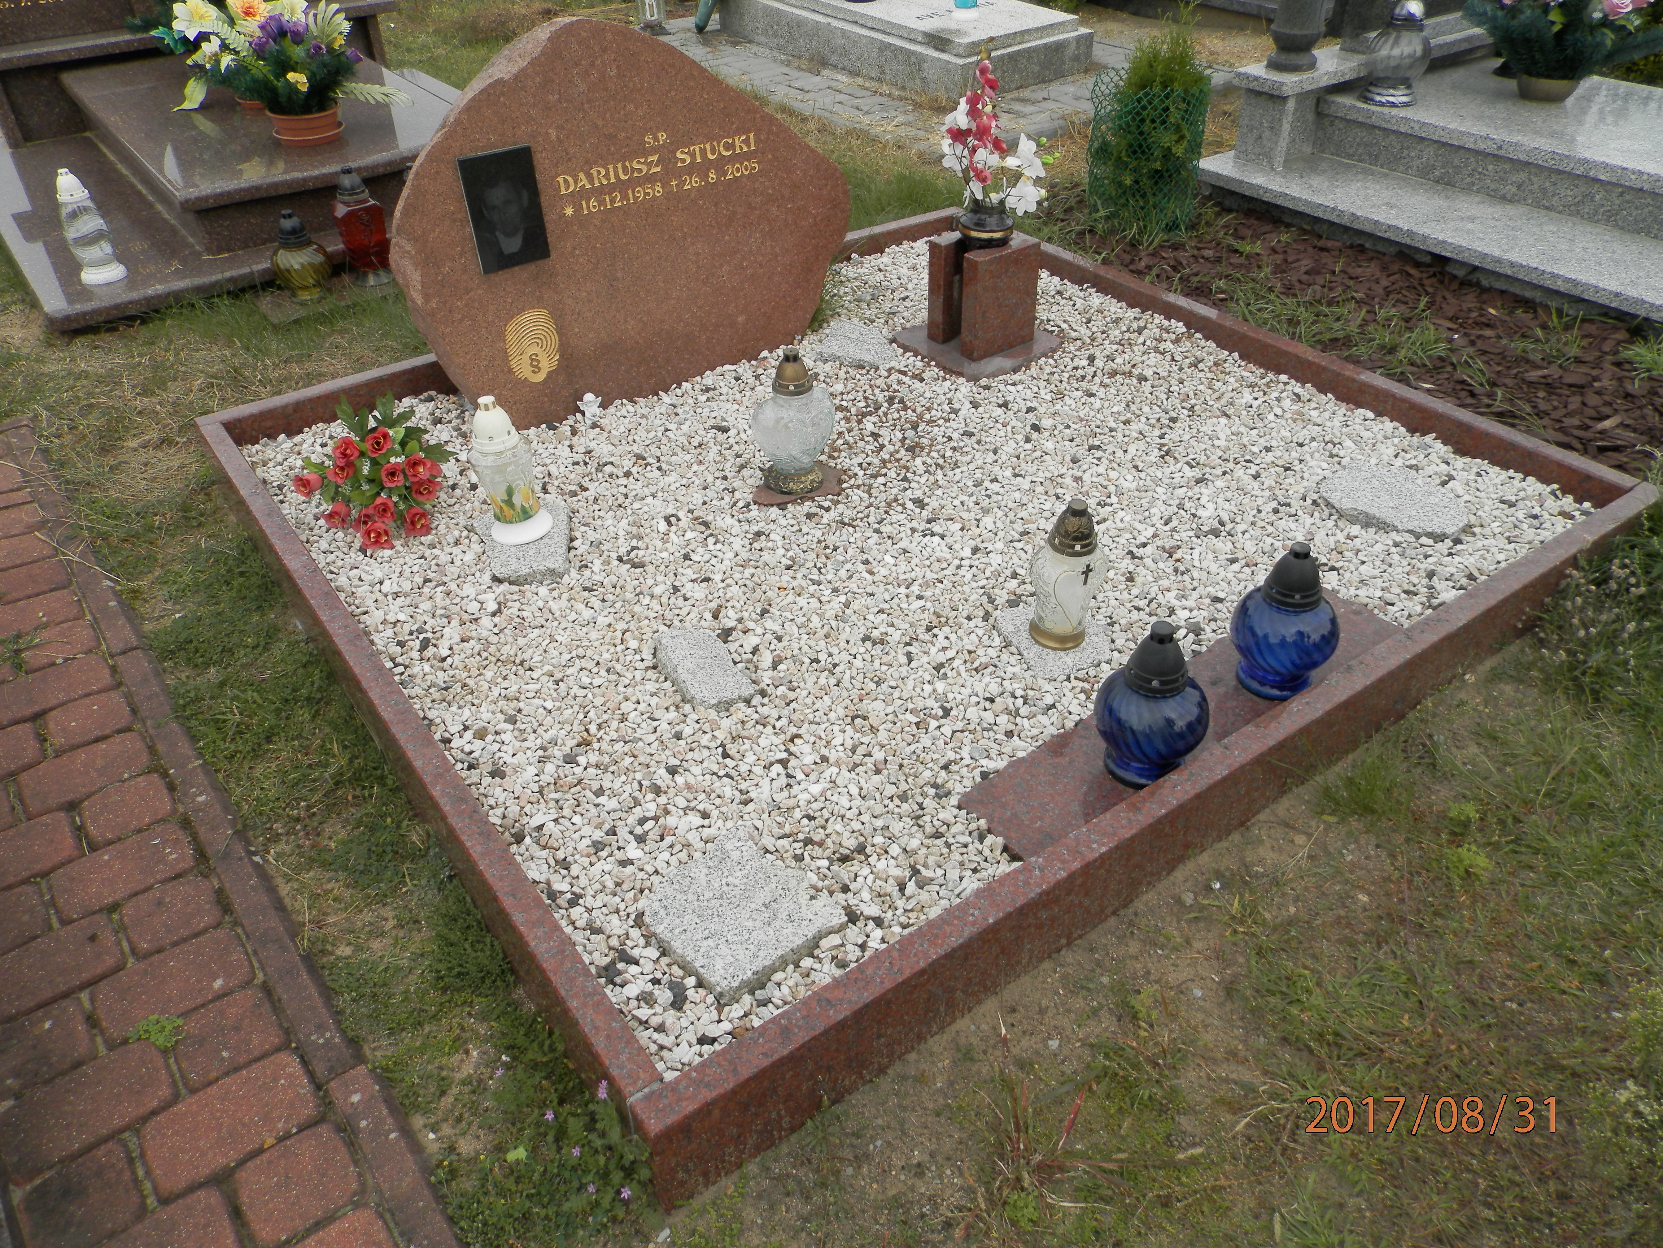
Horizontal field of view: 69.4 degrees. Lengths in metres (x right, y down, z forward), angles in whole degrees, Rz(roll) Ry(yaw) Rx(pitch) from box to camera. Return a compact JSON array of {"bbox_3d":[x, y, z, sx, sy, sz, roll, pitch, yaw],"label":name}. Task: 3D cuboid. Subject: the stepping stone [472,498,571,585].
[{"bbox_3d":[-0.529,-0.139,2.142,0.170,0.040,0.200,-16,40,-18],"label":"stepping stone"}]

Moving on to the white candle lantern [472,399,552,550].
[{"bbox_3d":[-0.556,-0.271,2.057,0.111,0.255,0.111,-24,43,-27],"label":"white candle lantern"}]

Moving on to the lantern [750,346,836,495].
[{"bbox_3d":[-0.070,-0.376,2.180,0.160,0.263,0.120,-18,41,-22],"label":"lantern"}]

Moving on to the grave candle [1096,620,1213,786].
[{"bbox_3d":[0.426,0.096,1.589,0.154,0.231,0.154,-3,37,2],"label":"grave candle"}]

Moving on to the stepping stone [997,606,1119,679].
[{"bbox_3d":[0.342,0.028,1.852,0.164,0.034,0.162,-14,39,-16],"label":"stepping stone"}]

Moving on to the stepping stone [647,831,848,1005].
[{"bbox_3d":[-0.109,0.354,1.467,0.200,0.030,0.196,-24,43,-27],"label":"stepping stone"}]

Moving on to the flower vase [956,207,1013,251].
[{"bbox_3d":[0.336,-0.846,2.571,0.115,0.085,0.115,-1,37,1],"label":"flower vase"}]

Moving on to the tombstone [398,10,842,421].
[{"bbox_3d":[-0.403,-0.839,2.444,1.000,0.737,0.162,-24,43,-27],"label":"tombstone"}]

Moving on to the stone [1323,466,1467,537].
[{"bbox_3d":[1.034,-0.213,2.187,0.200,0.035,0.242,-24,43,-27],"label":"stone"}]

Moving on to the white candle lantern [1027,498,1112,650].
[{"bbox_3d":[0.353,-0.079,1.795,0.118,0.238,0.116,0,38,0],"label":"white candle lantern"}]

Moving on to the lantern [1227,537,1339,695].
[{"bbox_3d":[0.640,-0.014,1.681,0.151,0.227,0.151,-24,43,-27],"label":"lantern"}]

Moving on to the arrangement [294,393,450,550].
[{"bbox_3d":[-0.809,-0.250,2.131,0.258,0.172,0.283,-24,43,-27],"label":"arrangement"}]

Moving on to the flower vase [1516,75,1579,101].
[{"bbox_3d":[2.149,-1.626,3.595,0.180,0.093,0.180,-24,43,-27],"label":"flower vase"}]

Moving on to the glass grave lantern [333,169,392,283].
[{"bbox_3d":[-1.262,-1.077,3.234,0.143,0.291,0.143,-24,43,-27],"label":"glass grave lantern"}]

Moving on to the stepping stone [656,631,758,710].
[{"bbox_3d":[-0.194,0.073,1.838,0.090,0.035,0.200,-20,41,-22],"label":"stepping stone"}]

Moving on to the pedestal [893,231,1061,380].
[{"bbox_3d":[0.338,-0.730,2.668,0.280,0.250,0.280,-24,43,-27],"label":"pedestal"}]

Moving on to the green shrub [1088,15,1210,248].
[{"bbox_3d":[0.889,-1.403,3.356,0.323,0.545,0.323,-1,37,1],"label":"green shrub"}]

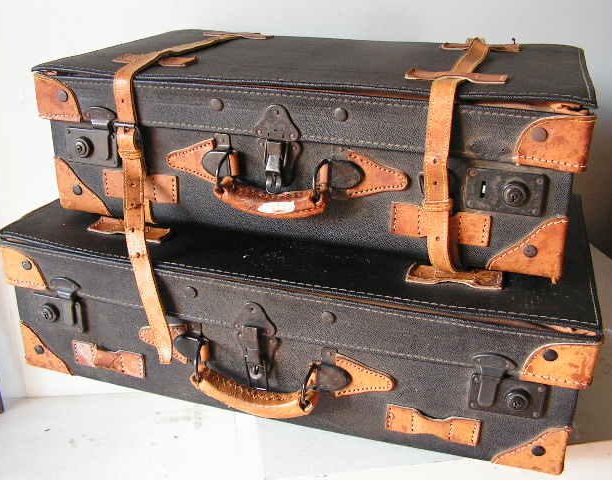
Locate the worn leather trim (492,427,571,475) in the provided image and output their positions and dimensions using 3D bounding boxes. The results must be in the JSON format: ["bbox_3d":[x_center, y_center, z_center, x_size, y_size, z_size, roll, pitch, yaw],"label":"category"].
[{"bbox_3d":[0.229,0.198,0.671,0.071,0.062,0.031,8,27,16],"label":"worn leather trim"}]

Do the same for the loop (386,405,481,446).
[{"bbox_3d":[0.133,0.199,0.705,0.099,0.035,0.009,8,26,16],"label":"loop"}]

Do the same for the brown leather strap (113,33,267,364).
[{"bbox_3d":[-0.142,-0.097,0.933,0.127,0.327,0.469,8,25,17],"label":"brown leather strap"}]

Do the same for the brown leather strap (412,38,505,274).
[{"bbox_3d":[0.192,-0.124,0.828,0.056,0.196,0.407,8,25,17],"label":"brown leather strap"}]

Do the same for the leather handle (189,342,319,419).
[{"bbox_3d":[-0.058,0.155,0.723,0.147,0.054,0.047,8,26,16],"label":"leather handle"}]

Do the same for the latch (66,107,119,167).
[{"bbox_3d":[-0.252,-0.117,0.768,0.068,0.067,0.018,8,27,18],"label":"latch"}]

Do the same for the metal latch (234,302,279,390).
[{"bbox_3d":[-0.056,0.118,0.726,0.045,0.105,0.021,8,26,16],"label":"metal latch"}]

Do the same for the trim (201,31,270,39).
[{"bbox_3d":[-0.109,-0.328,1.050,0.115,0.009,0.037,8,26,17],"label":"trim"}]

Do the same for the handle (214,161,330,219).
[{"bbox_3d":[-0.038,-0.059,0.715,0.132,0.051,0.045,8,26,17],"label":"handle"}]

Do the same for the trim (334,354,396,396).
[{"bbox_3d":[0.059,0.151,0.712,0.077,0.058,0.009,8,25,16],"label":"trim"}]

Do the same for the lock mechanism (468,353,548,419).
[{"bbox_3d":[0.200,0.148,0.656,0.078,0.068,0.018,8,25,16],"label":"lock mechanism"}]

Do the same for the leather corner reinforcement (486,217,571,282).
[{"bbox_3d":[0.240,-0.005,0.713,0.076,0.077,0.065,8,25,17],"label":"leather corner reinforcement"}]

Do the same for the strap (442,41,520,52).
[{"bbox_3d":[0.243,-0.273,0.925,0.109,0.014,0.039,8,26,17],"label":"strap"}]

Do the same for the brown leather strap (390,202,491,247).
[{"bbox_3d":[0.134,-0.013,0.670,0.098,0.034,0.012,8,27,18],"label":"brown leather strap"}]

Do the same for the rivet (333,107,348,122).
[{"bbox_3d":[0.035,-0.127,0.678,0.015,0.015,0.005,8,26,17],"label":"rivet"}]

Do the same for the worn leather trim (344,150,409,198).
[{"bbox_3d":[0.070,-0.065,0.702,0.078,0.056,0.006,8,26,17],"label":"worn leather trim"}]

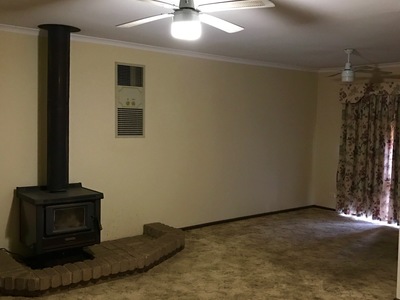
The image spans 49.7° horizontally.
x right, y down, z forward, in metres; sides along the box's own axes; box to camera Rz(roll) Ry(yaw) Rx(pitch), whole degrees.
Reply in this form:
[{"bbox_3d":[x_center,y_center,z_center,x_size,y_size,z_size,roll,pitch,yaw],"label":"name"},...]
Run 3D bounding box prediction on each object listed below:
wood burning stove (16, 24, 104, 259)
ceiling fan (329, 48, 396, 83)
[{"bbox_3d":[-1.411,-0.077,4.310,0.690,2.290,0.630,-2,5,-39],"label":"wood burning stove"},{"bbox_3d":[1.839,-1.034,5.342,1.100,0.410,1.100,1,4,-9],"label":"ceiling fan"}]

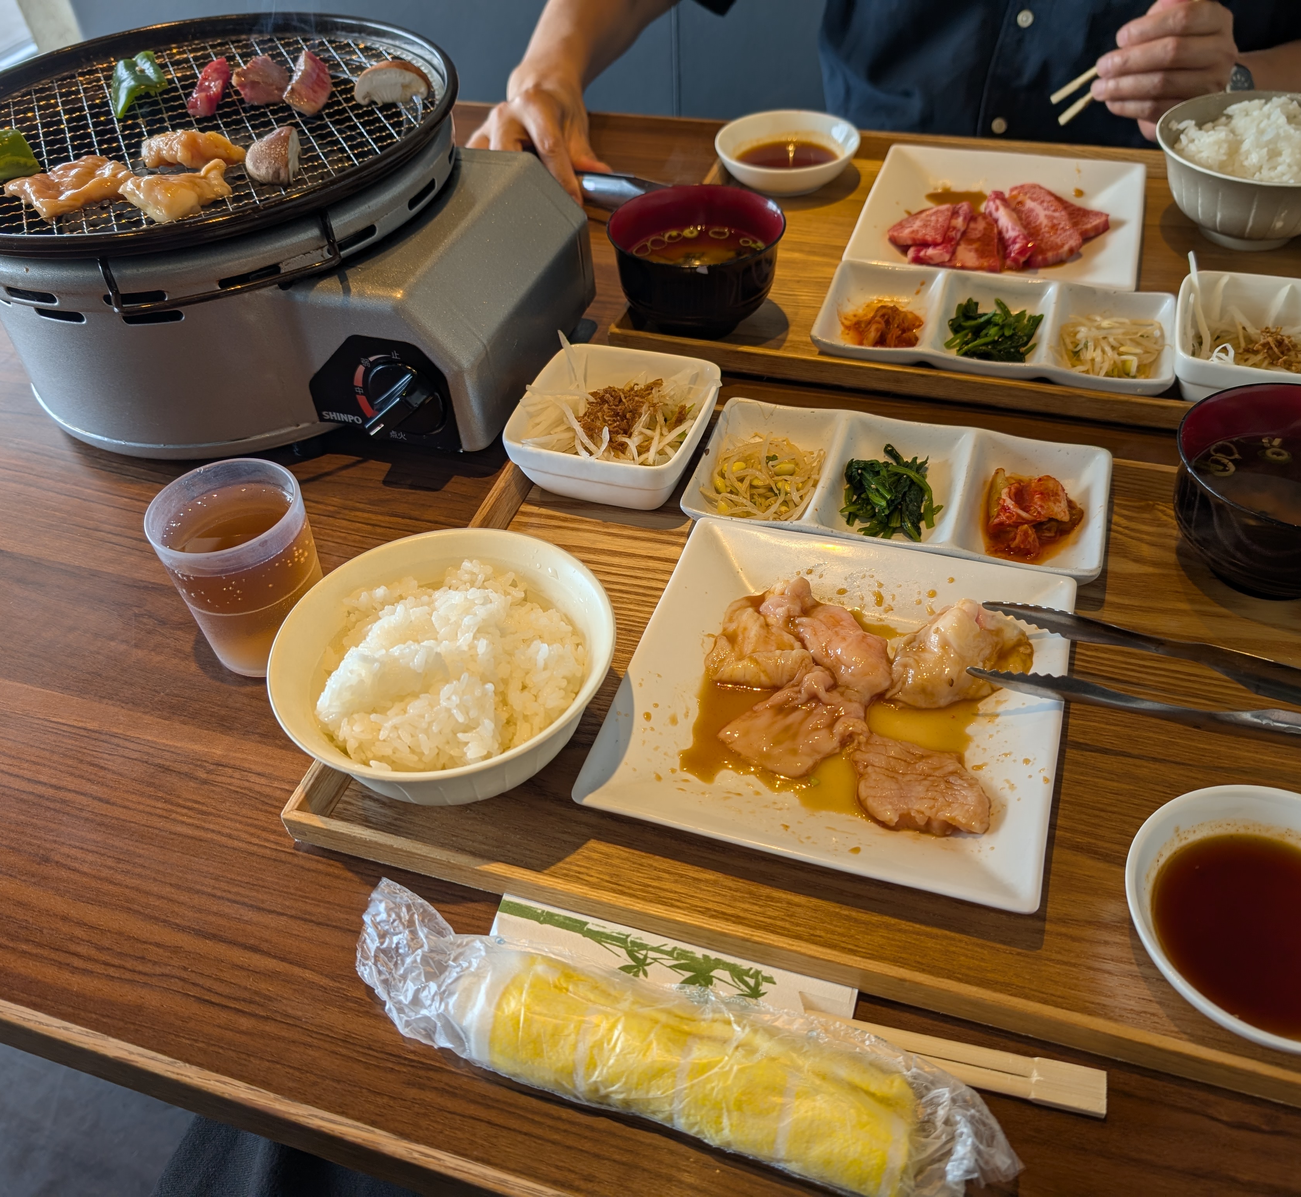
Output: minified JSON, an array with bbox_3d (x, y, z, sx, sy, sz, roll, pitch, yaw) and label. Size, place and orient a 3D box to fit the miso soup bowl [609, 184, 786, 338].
[{"bbox_3d":[0.033,-0.214,0.728,0.111,0.070,0.111,-3,46,3],"label":"miso soup bowl"}]

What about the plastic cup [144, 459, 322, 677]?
[{"bbox_3d":[-0.200,-0.014,0.557,0.072,0.087,0.072,-3,46,3],"label":"plastic cup"}]

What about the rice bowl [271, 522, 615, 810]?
[{"bbox_3d":[-0.084,0.042,0.491,0.144,0.068,0.144,-3,46,3],"label":"rice bowl"}]

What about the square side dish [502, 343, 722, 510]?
[{"bbox_3d":[-0.017,-0.096,0.639,0.102,0.041,0.102,10,48,15],"label":"square side dish"}]

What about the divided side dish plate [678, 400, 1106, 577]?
[{"bbox_3d":[0.131,-0.055,0.594,0.211,0.026,0.100,11,48,16],"label":"divided side dish plate"}]

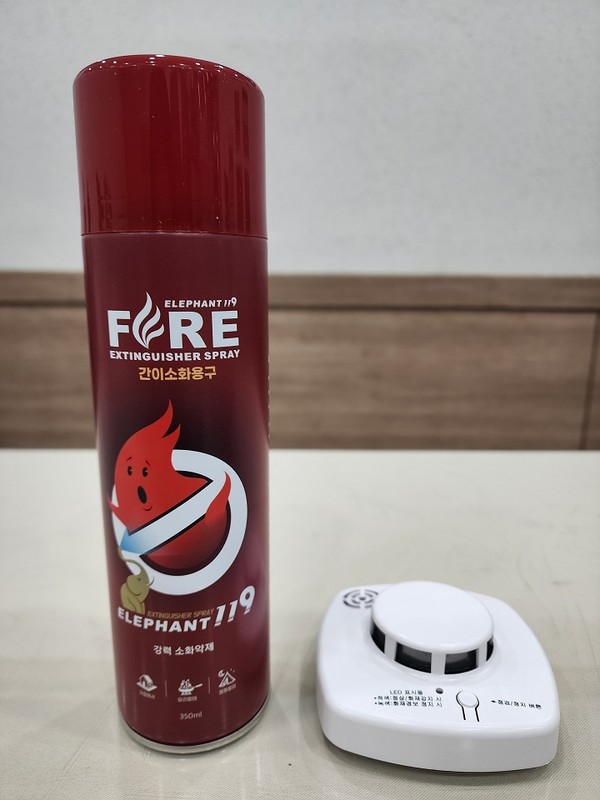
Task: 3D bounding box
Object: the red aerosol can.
[{"bbox_3d":[-0.045,0.010,0.210,0.066,0.244,0.066,-2,13,-10],"label":"red aerosol can"}]

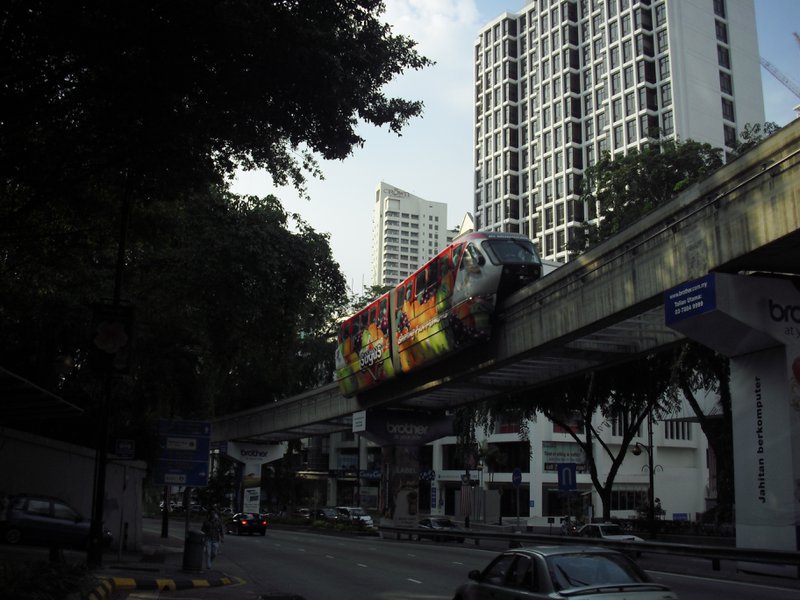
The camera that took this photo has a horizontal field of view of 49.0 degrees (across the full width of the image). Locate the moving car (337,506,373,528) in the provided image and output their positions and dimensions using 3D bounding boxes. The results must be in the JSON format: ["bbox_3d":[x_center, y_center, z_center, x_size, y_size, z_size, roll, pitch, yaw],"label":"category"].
[{"bbox_3d":[-3.445,16.850,67.411,1.680,1.720,4.300,7,-15,-22],"label":"moving car"}]

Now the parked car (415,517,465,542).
[{"bbox_3d":[2.291,13.572,51.773,1.680,1.420,4.200,6,-14,-17],"label":"parked car"}]

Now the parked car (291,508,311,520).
[{"bbox_3d":[-9.503,20.826,84.421,1.680,1.430,4.200,8,-15,-24],"label":"parked car"}]

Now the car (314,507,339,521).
[{"bbox_3d":[-6.534,18.936,76.663,1.680,1.430,4.200,7,-15,-21],"label":"car"}]

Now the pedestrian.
[{"bbox_3d":[-5.471,6.982,25.546,0.580,1.670,0.450,4,-14,-12],"label":"pedestrian"}]

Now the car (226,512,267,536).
[{"bbox_3d":[-9.793,14.369,56.144,1.690,1.400,4.300,7,-15,-22],"label":"car"}]

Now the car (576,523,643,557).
[{"bbox_3d":[9.593,10.908,40.112,1.660,1.400,4.100,4,-14,-12],"label":"car"}]

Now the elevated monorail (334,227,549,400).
[{"bbox_3d":[1.241,1.750,46.667,3.000,4.900,22.800,6,-14,-19],"label":"elevated monorail"}]

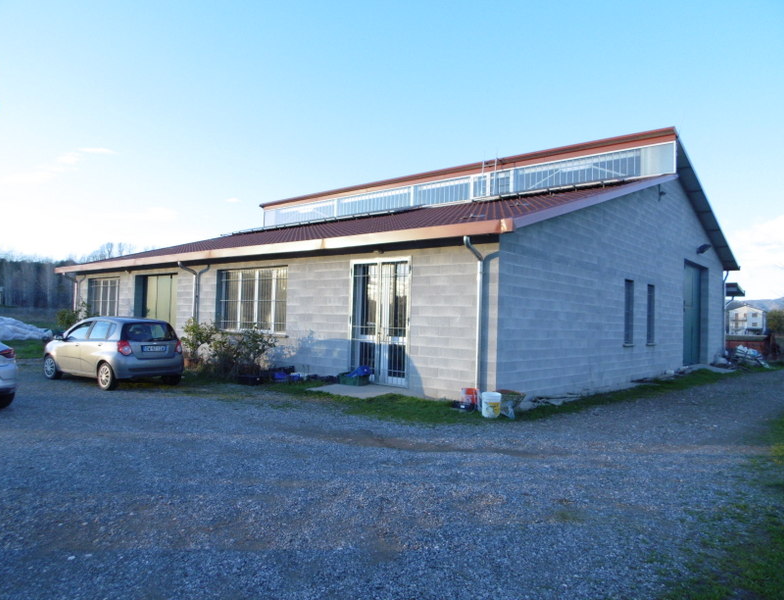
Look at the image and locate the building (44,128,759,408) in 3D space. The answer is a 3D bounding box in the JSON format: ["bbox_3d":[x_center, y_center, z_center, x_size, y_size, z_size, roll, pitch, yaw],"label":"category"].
[{"bbox_3d":[0.733,-1.369,23.596,20.120,7.500,19.380,0,-3,41],"label":"building"}]

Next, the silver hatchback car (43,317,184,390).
[{"bbox_3d":[-6.518,1.158,13.409,3.920,1.505,1.680,0,-3,36],"label":"silver hatchback car"}]

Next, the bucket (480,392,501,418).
[{"bbox_3d":[1.651,1.755,9.658,0.325,0.390,0.325,2,-2,0],"label":"bucket"}]

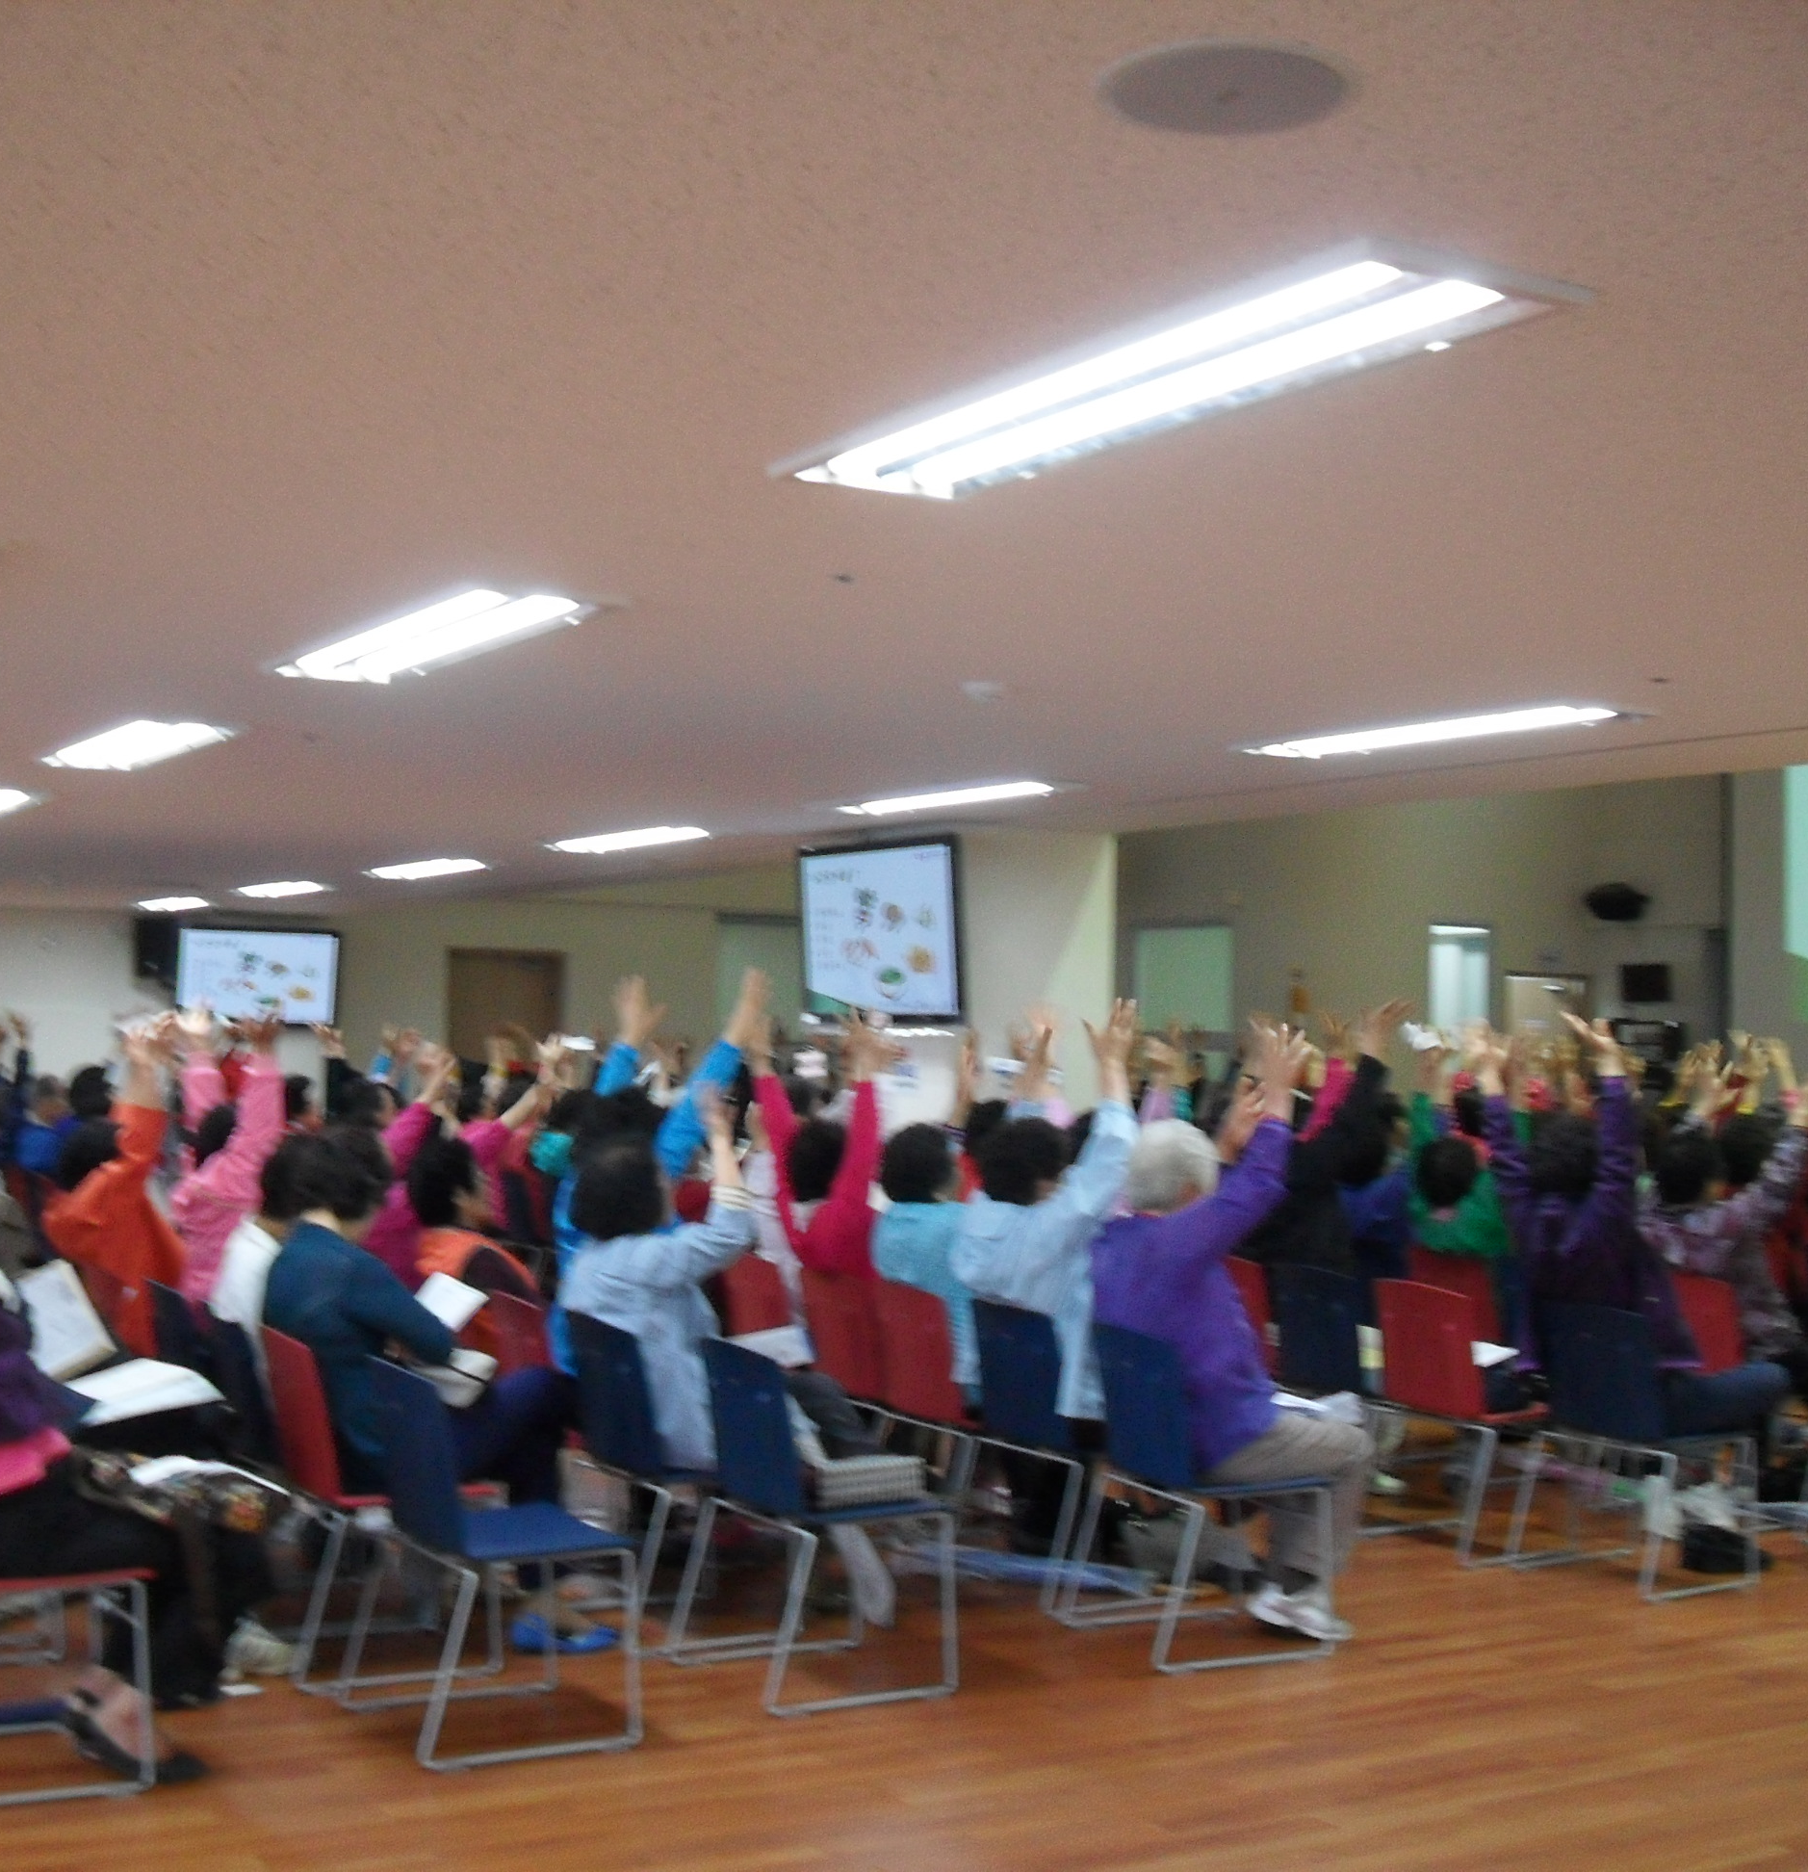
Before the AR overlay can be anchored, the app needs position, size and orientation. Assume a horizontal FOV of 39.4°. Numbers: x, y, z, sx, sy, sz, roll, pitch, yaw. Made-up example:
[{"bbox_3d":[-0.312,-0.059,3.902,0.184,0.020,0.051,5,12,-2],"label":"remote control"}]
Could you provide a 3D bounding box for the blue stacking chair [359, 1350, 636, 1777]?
[{"bbox_3d":[-0.925,1.383,5.733,0.535,0.800,0.535,3,-3,-30],"label":"blue stacking chair"}]

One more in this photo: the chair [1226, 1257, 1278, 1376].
[{"bbox_3d":[1.307,1.559,8.997,0.535,0.800,0.535,3,-3,-30],"label":"chair"}]

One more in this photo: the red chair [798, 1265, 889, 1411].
[{"bbox_3d":[-0.065,1.498,8.223,0.520,0.810,0.520,3,-3,-30],"label":"red chair"}]

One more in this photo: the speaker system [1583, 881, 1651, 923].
[{"bbox_3d":[7.522,-0.360,26.600,0.600,0.400,0.380,0,10,15],"label":"speaker system"}]

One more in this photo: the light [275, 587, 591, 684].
[{"bbox_3d":[-0.994,-0.621,5.211,0.308,0.070,1.285,3,-3,-30],"label":"light"}]

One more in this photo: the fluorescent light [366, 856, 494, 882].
[{"bbox_3d":[-2.374,-0.352,12.620,0.300,0.070,1.220,2,-2,-30],"label":"fluorescent light"}]

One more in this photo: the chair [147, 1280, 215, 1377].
[{"bbox_3d":[-1.956,1.412,7.353,0.500,0.799,0.505,2,-2,-30],"label":"chair"}]

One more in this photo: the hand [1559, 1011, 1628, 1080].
[{"bbox_3d":[2.079,0.332,7.610,0.160,0.210,0.110,3,-3,-30],"label":"hand"}]

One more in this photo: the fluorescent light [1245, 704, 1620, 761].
[{"bbox_3d":[1.371,-0.537,6.632,0.290,0.080,1.220,3,-3,-32],"label":"fluorescent light"}]

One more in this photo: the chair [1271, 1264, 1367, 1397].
[{"bbox_3d":[1.567,1.550,8.595,0.520,0.810,0.520,3,-3,-30],"label":"chair"}]

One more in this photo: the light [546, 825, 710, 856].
[{"bbox_3d":[-1.142,-0.406,10.526,0.300,0.070,1.220,2,-2,-30],"label":"light"}]

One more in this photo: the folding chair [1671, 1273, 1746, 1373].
[{"bbox_3d":[2.905,1.592,8.886,0.520,0.810,0.520,3,-3,-30],"label":"folding chair"}]

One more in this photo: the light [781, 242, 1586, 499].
[{"bbox_3d":[0.266,-0.677,3.118,0.308,0.070,1.285,3,-3,-30],"label":"light"}]

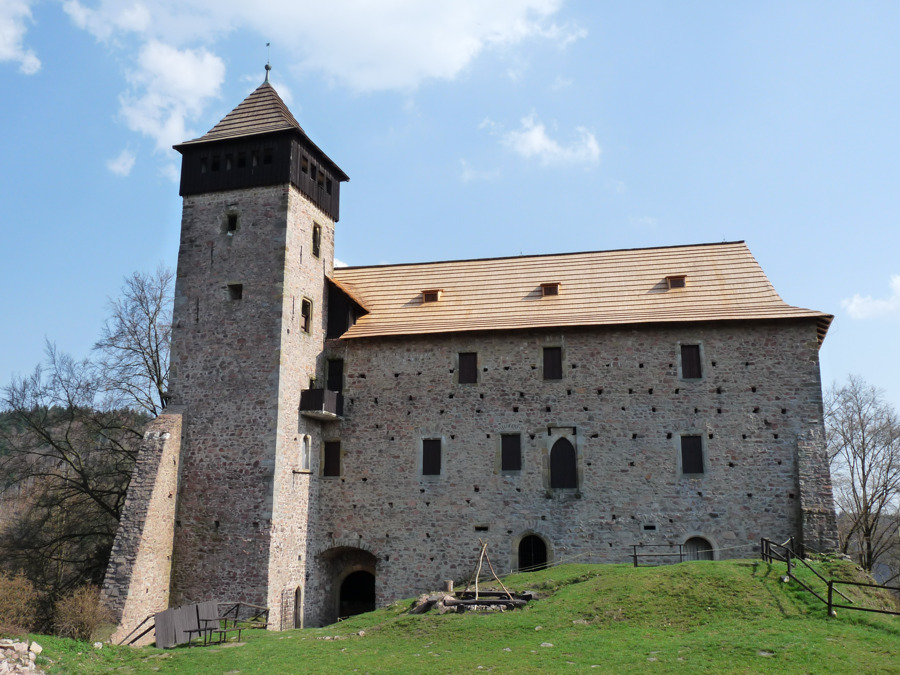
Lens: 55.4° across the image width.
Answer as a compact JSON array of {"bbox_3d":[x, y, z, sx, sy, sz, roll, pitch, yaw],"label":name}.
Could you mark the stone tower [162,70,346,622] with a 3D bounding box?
[{"bbox_3d":[-9.978,-0.285,43.931,6.973,28.226,6.474,-3,-13,16],"label":"stone tower"}]

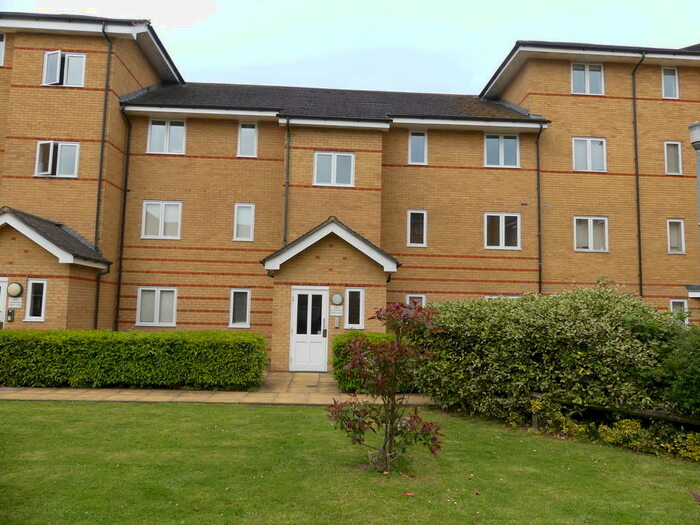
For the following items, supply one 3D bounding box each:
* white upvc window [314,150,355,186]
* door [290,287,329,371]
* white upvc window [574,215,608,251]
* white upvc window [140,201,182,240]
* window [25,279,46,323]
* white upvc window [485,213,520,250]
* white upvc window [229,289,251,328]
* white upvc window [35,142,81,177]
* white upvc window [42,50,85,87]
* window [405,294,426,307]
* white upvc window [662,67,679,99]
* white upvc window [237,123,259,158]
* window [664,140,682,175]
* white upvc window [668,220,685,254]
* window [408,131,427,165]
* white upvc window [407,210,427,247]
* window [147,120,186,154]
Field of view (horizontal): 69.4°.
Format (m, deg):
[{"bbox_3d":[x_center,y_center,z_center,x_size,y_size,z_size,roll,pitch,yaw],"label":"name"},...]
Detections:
[{"bbox_3d":[-0.445,-2.683,14.548,1.153,0.997,0.100,2,-5,-3],"label":"white upvc window"},{"bbox_3d":[-1.010,1.676,12.637,0.945,2.089,0.100,2,-6,-3],"label":"door"},{"bbox_3d":[7.751,-0.892,16.192,1.129,1.131,0.100,2,-6,-3],"label":"white upvc window"},{"bbox_3d":[-5.733,-1.298,15.390,1.152,1.167,0.100,2,-5,-3],"label":"white upvc window"},{"bbox_3d":[-7.532,0.908,12.162,0.490,1.020,0.100,2,-6,-3],"label":"window"},{"bbox_3d":[4.850,-0.970,16.016,1.189,1.151,0.100,2,-6,-3],"label":"white upvc window"},{"bbox_3d":[-3.326,1.384,15.306,0.588,1.164,0.100,2,-5,-3],"label":"white upvc window"},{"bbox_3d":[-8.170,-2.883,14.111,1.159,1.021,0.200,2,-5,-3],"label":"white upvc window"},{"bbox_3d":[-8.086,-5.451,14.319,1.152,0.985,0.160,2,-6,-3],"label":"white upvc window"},{"bbox_3d":[2.038,1.546,15.589,0.610,1.140,0.100,2,-6,-3],"label":"window"},{"bbox_3d":[10.770,-6.037,16.988,0.555,1.103,0.100,2,-5,-3],"label":"white upvc window"},{"bbox_3d":[-3.188,-3.822,15.770,0.570,1.091,0.100,2,-5,-3],"label":"white upvc window"},{"bbox_3d":[10.639,-3.414,16.644,0.590,1.100,0.100,2,-6,-3],"label":"window"},{"bbox_3d":[10.571,-0.828,16.393,0.590,1.130,0.100,2,-6,-3],"label":"white upvc window"},{"bbox_3d":[2.189,-3.643,16.118,0.620,1.120,0.100,2,-6,-3],"label":"window"},{"bbox_3d":[2.113,-1.052,15.851,0.626,1.142,0.100,2,-6,-3],"label":"white upvc window"},{"bbox_3d":[-5.649,-3.861,15.633,1.130,1.100,0.100,2,-6,-3],"label":"window"}]

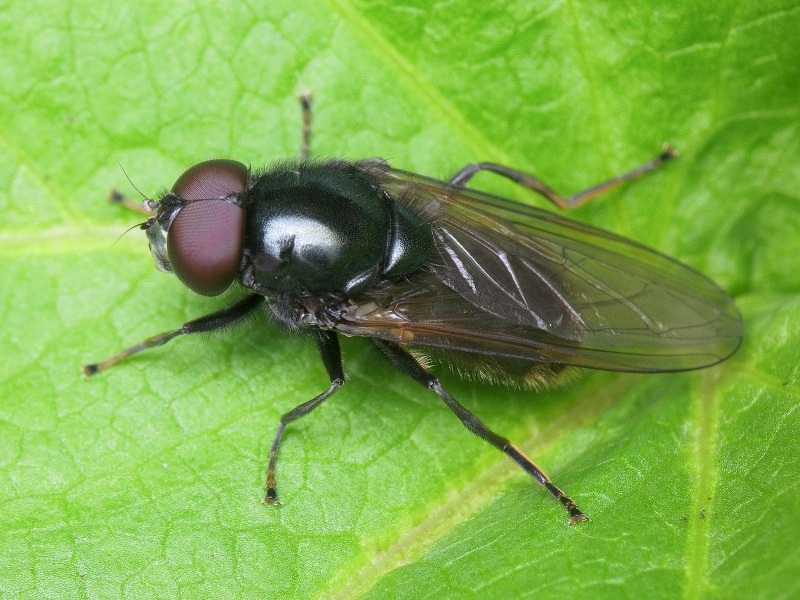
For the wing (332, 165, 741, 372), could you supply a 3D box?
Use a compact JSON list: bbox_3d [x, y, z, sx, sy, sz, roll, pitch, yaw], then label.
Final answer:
[{"bbox_3d":[0.003,0.000,0.065,0.008,0.001,0.004,10,60,3],"label":"wing"}]

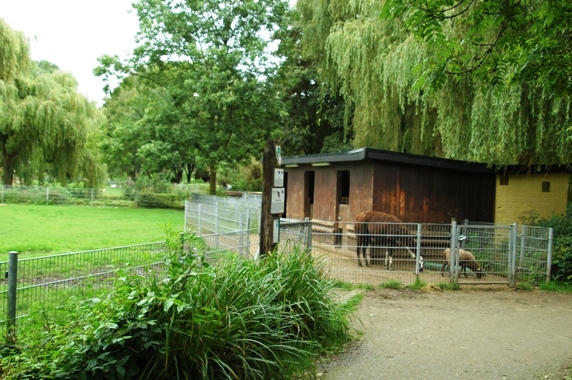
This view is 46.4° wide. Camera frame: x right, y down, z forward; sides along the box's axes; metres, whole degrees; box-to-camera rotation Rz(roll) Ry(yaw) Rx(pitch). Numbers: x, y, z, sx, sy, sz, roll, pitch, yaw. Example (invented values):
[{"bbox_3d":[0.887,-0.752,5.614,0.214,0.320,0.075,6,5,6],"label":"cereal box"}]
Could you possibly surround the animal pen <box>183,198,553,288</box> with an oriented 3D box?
[{"bbox_3d":[0.620,1.000,16.300,4.800,1.100,11.800,2,0,-18],"label":"animal pen"}]

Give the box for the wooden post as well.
[{"bbox_3d":[-0.260,0.380,10.100,0.190,2.250,0.220,2,0,-38],"label":"wooden post"}]

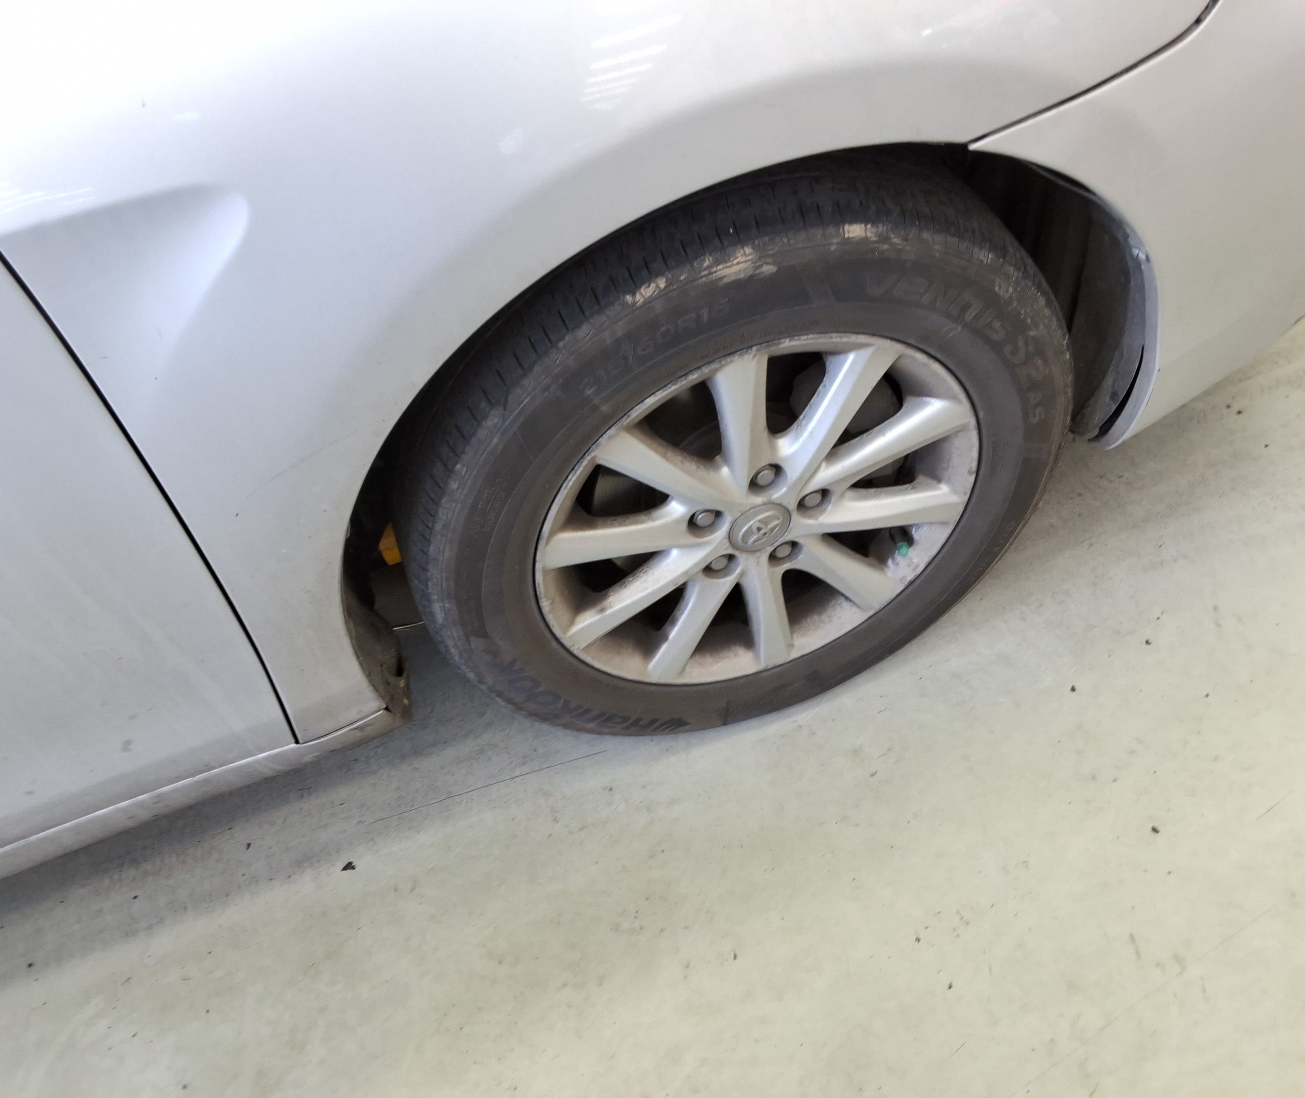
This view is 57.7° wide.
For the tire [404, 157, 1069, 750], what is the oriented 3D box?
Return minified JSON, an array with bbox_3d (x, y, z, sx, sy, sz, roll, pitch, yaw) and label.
[{"bbox_3d":[0.074,-0.085,1.168,0.662,0.655,0.220,-20,49,-4],"label":"tire"}]

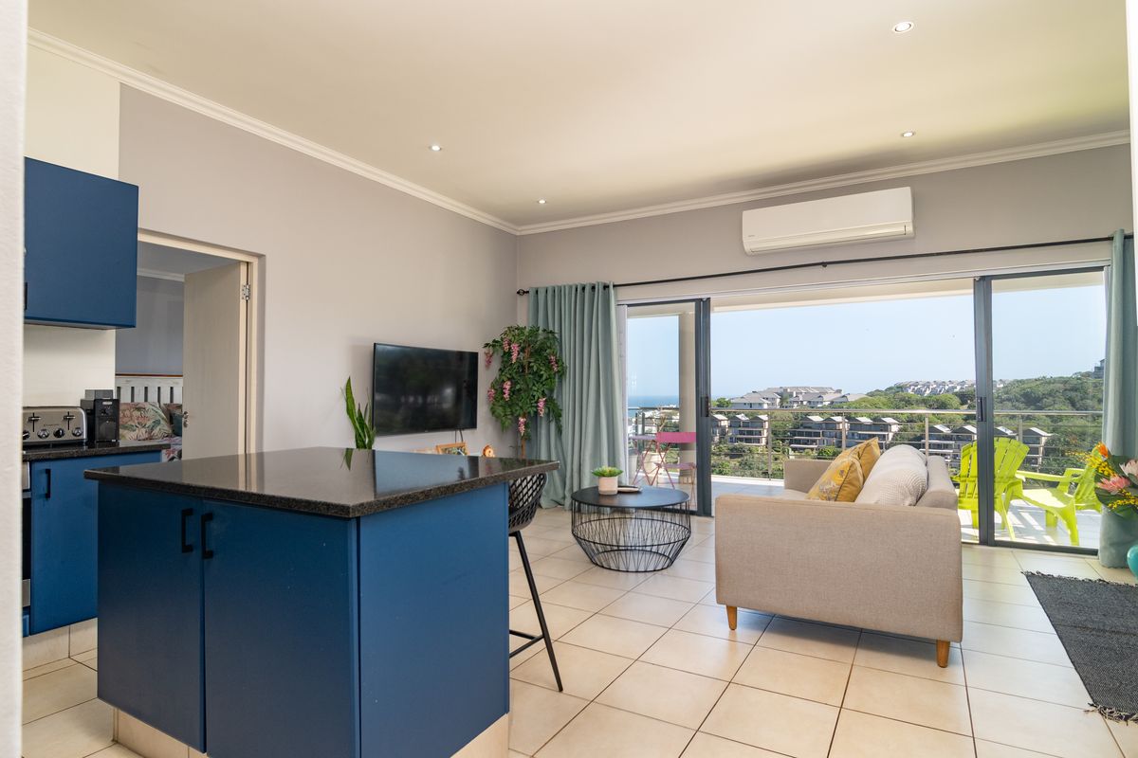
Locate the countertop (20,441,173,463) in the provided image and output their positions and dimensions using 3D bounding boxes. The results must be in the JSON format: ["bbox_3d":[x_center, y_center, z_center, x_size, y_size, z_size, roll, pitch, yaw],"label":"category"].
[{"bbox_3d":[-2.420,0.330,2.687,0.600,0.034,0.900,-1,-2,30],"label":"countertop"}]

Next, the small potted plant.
[{"bbox_3d":[0.283,0.719,4.280,0.210,0.180,0.210,-1,-1,4],"label":"small potted plant"}]

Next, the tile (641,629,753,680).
[{"bbox_3d":[0.566,1.209,2.643,0.396,0.010,0.396,-1,-2,30],"label":"tile"}]

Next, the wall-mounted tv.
[{"bbox_3d":[-1.192,0.099,5.083,0.070,0.710,1.235,-1,-2,30],"label":"wall-mounted tv"}]

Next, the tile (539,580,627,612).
[{"bbox_3d":[0.079,1.234,3.393,0.396,0.010,0.396,-1,-2,30],"label":"tile"}]

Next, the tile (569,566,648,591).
[{"bbox_3d":[0.282,1.238,3.739,0.395,0.010,0.395,-1,-2,30],"label":"tile"}]

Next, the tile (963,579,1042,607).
[{"bbox_3d":[2.412,1.214,3.421,0.395,0.010,0.395,-1,-2,30],"label":"tile"}]

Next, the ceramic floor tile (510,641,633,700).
[{"bbox_3d":[0.018,1.210,2.499,0.400,0.010,0.400,-1,-2,30],"label":"ceramic floor tile"}]

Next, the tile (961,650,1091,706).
[{"bbox_3d":[1.803,1.192,2.380,0.396,0.010,0.396,-1,-2,30],"label":"tile"}]

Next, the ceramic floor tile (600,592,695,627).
[{"bbox_3d":[0.421,1.223,3.190,0.400,0.010,0.400,-1,-2,30],"label":"ceramic floor tile"}]

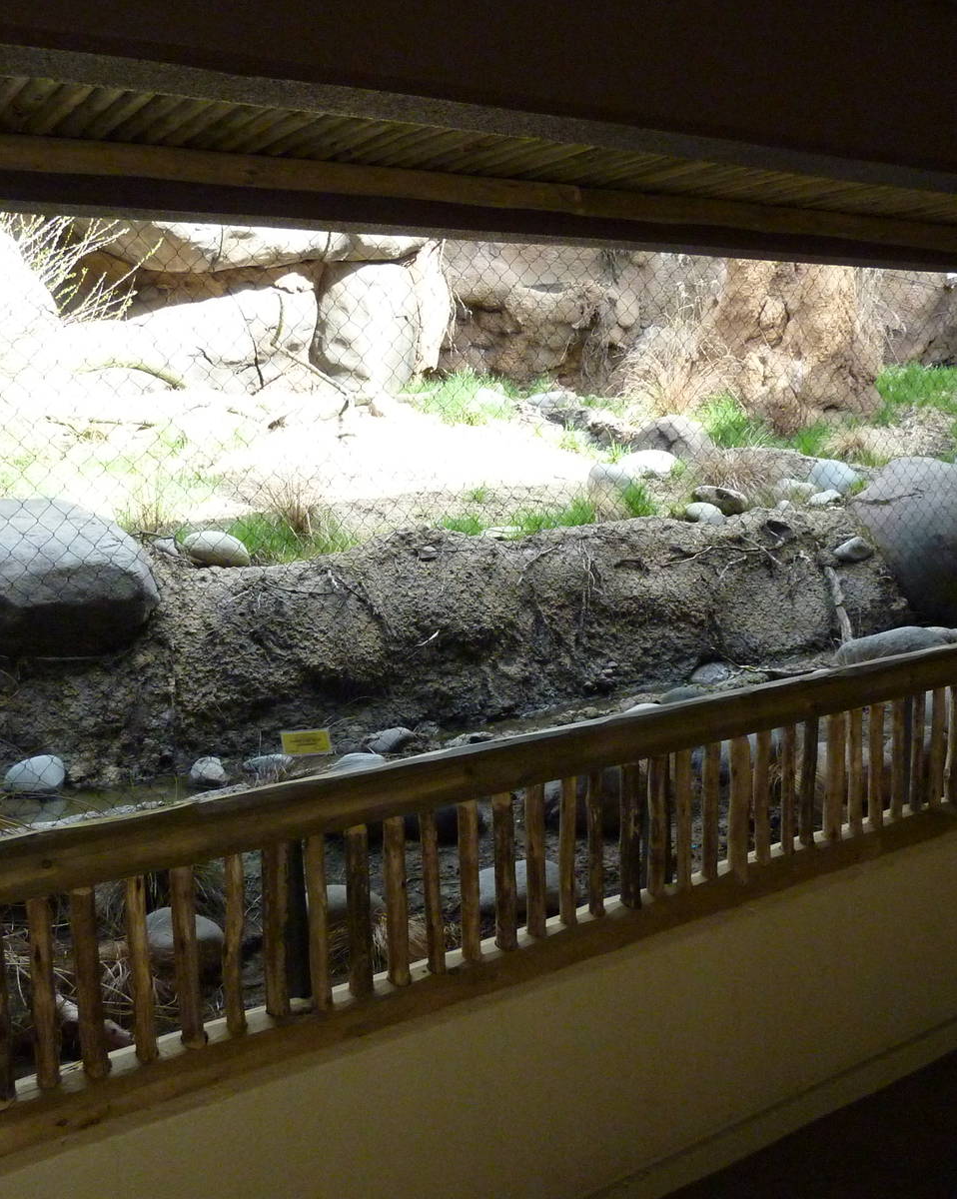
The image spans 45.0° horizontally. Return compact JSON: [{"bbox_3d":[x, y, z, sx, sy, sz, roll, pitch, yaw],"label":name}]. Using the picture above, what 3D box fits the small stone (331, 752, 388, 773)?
[{"bbox_3d":[-0.501,0.694,4.700,0.270,0.115,0.200,-3,9,-6],"label":"small stone"}]

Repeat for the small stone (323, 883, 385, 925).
[{"bbox_3d":[-0.300,0.709,2.680,0.170,0.080,0.120,-3,9,-7],"label":"small stone"}]

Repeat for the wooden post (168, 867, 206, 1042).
[{"bbox_3d":[-0.457,0.564,1.824,0.034,0.287,0.034,-7,9,-33],"label":"wooden post"}]

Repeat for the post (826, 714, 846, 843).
[{"bbox_3d":[0.819,0.407,2.656,0.042,0.293,0.042,-7,10,-32],"label":"post"}]

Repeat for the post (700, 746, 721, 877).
[{"bbox_3d":[0.495,0.446,2.453,0.034,0.279,0.034,-7,10,-32],"label":"post"}]

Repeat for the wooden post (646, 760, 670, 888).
[{"bbox_3d":[0.356,0.443,2.296,0.039,0.265,0.039,-2,9,0],"label":"wooden post"}]

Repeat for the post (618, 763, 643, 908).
[{"bbox_3d":[0.308,0.473,2.337,0.040,0.293,0.040,-2,9,0],"label":"post"}]

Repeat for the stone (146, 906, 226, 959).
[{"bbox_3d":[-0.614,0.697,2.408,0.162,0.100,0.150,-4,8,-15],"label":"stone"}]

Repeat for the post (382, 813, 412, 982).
[{"bbox_3d":[-0.141,0.513,1.987,0.039,0.303,0.039,-2,9,0],"label":"post"}]

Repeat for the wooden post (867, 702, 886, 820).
[{"bbox_3d":[0.941,0.377,2.731,0.033,0.277,0.033,-7,10,-32],"label":"wooden post"}]

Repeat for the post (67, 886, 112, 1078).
[{"bbox_3d":[-0.576,0.562,1.714,0.037,0.296,0.037,-7,10,-32],"label":"post"}]

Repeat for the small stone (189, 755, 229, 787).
[{"bbox_3d":[-0.936,0.597,4.015,0.135,0.111,0.130,-4,8,-14],"label":"small stone"}]

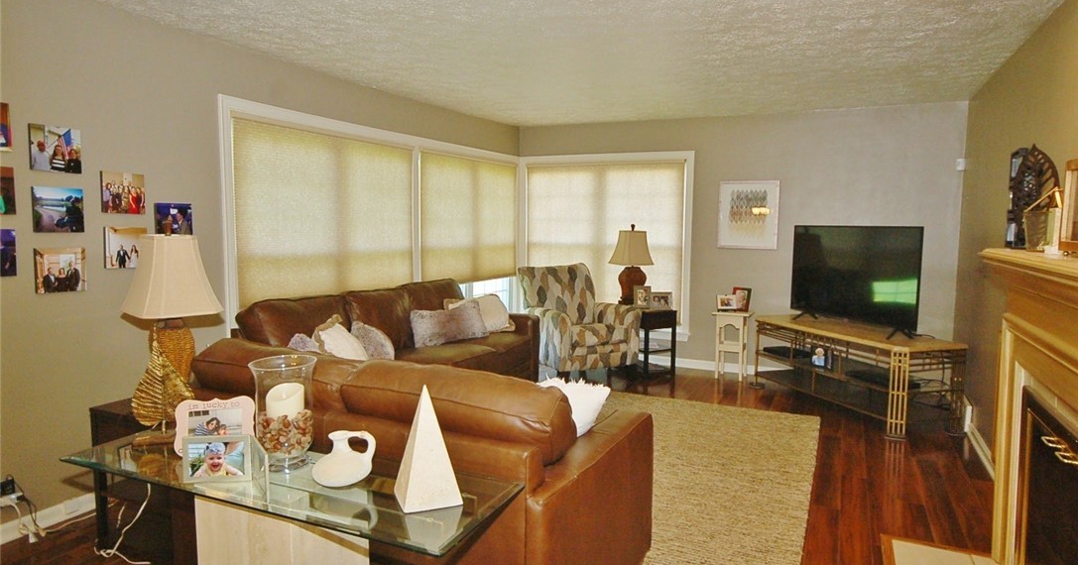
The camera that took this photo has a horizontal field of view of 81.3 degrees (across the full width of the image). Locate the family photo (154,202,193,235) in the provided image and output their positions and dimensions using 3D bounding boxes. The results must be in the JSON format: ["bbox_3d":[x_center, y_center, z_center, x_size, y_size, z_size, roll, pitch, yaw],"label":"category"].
[{"bbox_3d":[-1.969,-0.323,3.392,0.022,0.203,0.200,3,7,25],"label":"family photo"}]

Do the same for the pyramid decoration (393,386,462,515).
[{"bbox_3d":[-0.297,0.429,1.684,0.149,0.311,0.149,-2,6,-19],"label":"pyramid decoration"}]

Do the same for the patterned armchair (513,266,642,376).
[{"bbox_3d":[0.356,0.361,6.042,0.820,1.000,0.920,-2,6,-24],"label":"patterned armchair"}]

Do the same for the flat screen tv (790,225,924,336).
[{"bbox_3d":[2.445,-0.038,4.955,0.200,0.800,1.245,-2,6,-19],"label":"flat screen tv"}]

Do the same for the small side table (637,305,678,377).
[{"bbox_3d":[1.024,0.544,6.048,0.330,0.620,0.520,-2,6,-24],"label":"small side table"}]

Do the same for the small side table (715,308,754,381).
[{"bbox_3d":[1.773,0.579,5.789,0.315,0.616,0.270,3,7,25],"label":"small side table"}]

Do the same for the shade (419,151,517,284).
[{"bbox_3d":[-0.634,-0.595,6.043,0.050,1.180,1.700,3,7,25],"label":"shade"}]

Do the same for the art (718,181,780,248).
[{"bbox_3d":[1.945,-0.626,5.835,0.523,0.629,0.030,3,6,26],"label":"art"}]

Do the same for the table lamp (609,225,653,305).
[{"bbox_3d":[0.903,-0.170,6.078,0.335,0.780,0.335,-2,6,-24],"label":"table lamp"}]

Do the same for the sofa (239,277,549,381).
[{"bbox_3d":[-0.946,0.533,4.462,0.950,0.940,2.340,3,6,26],"label":"sofa"}]

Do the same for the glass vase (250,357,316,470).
[{"bbox_3d":[-0.763,0.400,1.913,0.200,0.320,0.200,-2,6,-22],"label":"glass vase"}]

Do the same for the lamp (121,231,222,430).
[{"bbox_3d":[-1.554,0.142,2.651,0.360,0.770,0.355,5,7,44],"label":"lamp"}]

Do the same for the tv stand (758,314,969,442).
[{"bbox_3d":[2.390,0.671,4.890,0.560,0.630,1.460,-2,6,-19],"label":"tv stand"}]

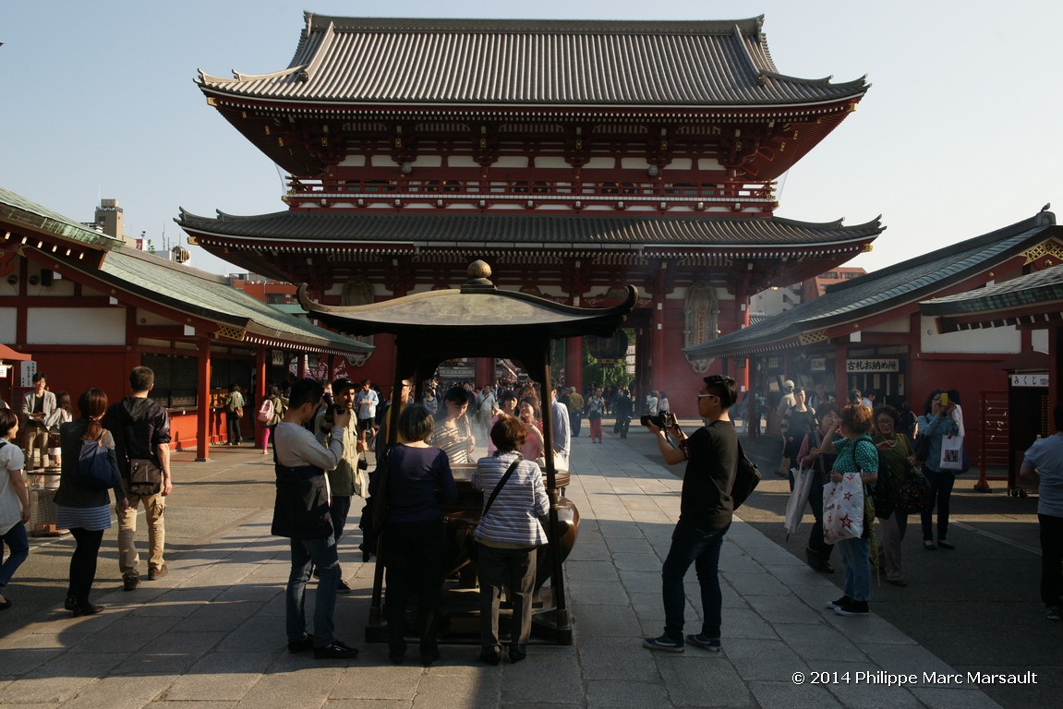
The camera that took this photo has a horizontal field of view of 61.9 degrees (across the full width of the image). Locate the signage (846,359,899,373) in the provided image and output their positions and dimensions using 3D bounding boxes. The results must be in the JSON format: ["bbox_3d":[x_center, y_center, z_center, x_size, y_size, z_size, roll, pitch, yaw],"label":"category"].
[{"bbox_3d":[6.770,0.229,17.600,1.030,0.270,0.050,0,-1,0],"label":"signage"}]

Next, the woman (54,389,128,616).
[{"bbox_3d":[-3.275,1.090,6.600,0.480,1.640,0.400,-1,-2,18],"label":"woman"}]

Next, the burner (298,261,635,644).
[{"bbox_3d":[-0.400,0.606,6.420,2.050,2.550,2.050,0,-1,0],"label":"burner"}]

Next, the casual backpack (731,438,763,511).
[{"bbox_3d":[1.385,0.794,5.750,0.180,0.430,0.300,-1,-2,28],"label":"casual backpack"}]

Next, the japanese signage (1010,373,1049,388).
[{"bbox_3d":[7.358,0.390,13.000,0.620,0.170,0.030,0,-2,3],"label":"japanese signage"}]

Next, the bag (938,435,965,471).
[{"bbox_3d":[4.183,0.977,8.800,0.230,0.360,0.110,-1,-2,29],"label":"bag"}]

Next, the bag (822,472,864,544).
[{"bbox_3d":[2.255,1.104,6.400,0.300,0.520,0.140,0,-1,12],"label":"bag"}]

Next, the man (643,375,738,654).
[{"bbox_3d":[1.014,1.002,5.639,0.620,1.740,0.500,0,-1,20],"label":"man"}]

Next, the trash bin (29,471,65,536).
[{"bbox_3d":[-5.370,1.658,9.850,0.360,0.710,0.430,0,-2,0],"label":"trash bin"}]

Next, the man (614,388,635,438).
[{"bbox_3d":[3.032,1.915,28.800,0.520,1.630,0.400,0,-2,0],"label":"man"}]

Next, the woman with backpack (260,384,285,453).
[{"bbox_3d":[-5.712,1.433,19.500,0.480,1.560,0.500,0,-1,30],"label":"woman with backpack"}]

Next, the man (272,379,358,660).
[{"bbox_3d":[-1.366,1.013,5.600,0.500,1.720,0.470,1,-2,-35],"label":"man"}]

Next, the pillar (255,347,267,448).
[{"bbox_3d":[-6.510,1.021,21.300,0.190,2.430,0.190,0,-1,0],"label":"pillar"}]

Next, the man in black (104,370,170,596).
[{"bbox_3d":[-3.213,0.986,7.270,0.540,1.790,0.380,0,-1,-3],"label":"man in black"}]

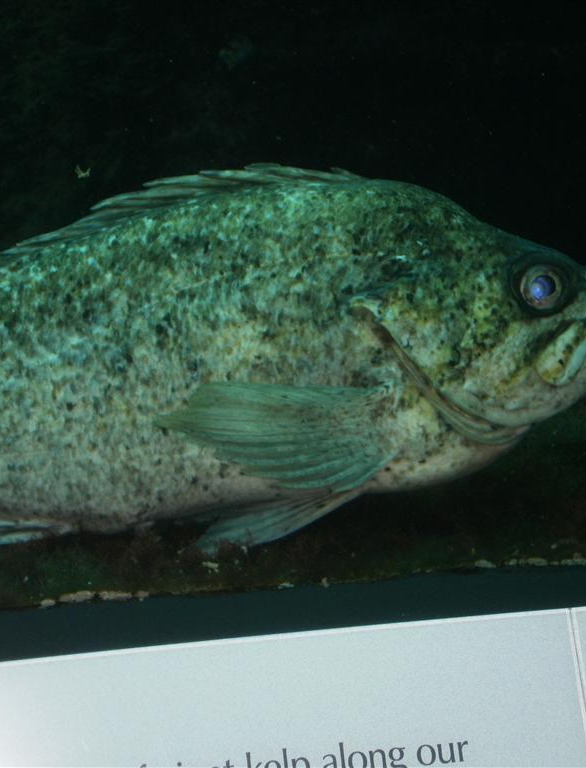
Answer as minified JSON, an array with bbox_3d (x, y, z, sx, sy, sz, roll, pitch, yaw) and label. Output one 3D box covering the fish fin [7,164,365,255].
[{"bbox_3d":[-0.053,-0.085,1.060,0.178,0.023,0.015,-10,7,0],"label":"fish fin"}]

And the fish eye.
[{"bbox_3d":[0.118,-0.045,1.030,0.021,0.021,0.013,-7,7,-9],"label":"fish eye"}]

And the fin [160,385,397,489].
[{"bbox_3d":[-0.008,0.025,1.020,0.112,0.048,0.030,-2,9,7],"label":"fin"}]

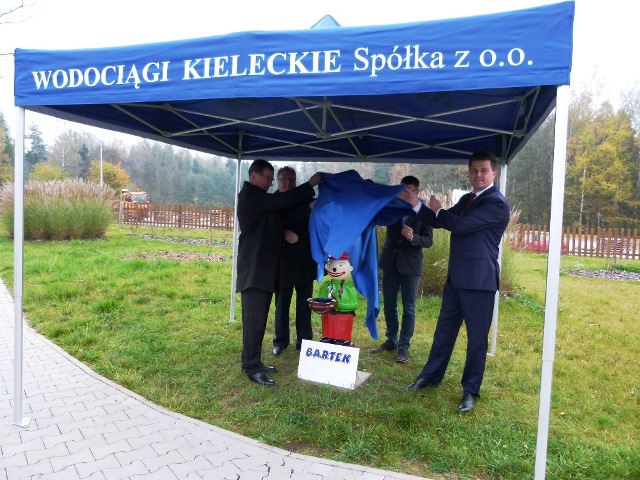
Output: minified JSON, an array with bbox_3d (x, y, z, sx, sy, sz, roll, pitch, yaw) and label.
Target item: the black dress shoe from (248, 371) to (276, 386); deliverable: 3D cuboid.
[{"bbox_3d":[-0.474,1.083,3.705,0.290,0.110,0.105,4,4,28],"label":"black dress shoe"}]

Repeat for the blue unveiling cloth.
[{"bbox_3d":[0.333,0.067,3.922,0.886,1.389,0.640,2,4,0],"label":"blue unveiling cloth"}]

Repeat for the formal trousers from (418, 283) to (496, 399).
[{"bbox_3d":[1.069,0.658,3.623,0.532,0.965,0.345,5,5,41],"label":"formal trousers"}]

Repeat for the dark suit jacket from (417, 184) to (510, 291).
[{"bbox_3d":[1.125,-0.025,3.519,0.522,0.798,0.502,-1,5,-44],"label":"dark suit jacket"}]

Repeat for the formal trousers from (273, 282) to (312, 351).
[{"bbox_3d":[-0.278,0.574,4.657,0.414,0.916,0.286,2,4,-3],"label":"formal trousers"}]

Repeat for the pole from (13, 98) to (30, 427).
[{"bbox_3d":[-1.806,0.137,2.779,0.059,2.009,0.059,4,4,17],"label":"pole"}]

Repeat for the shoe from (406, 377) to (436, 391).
[{"bbox_3d":[0.812,1.132,3.710,0.290,0.110,0.105,1,4,-22],"label":"shoe"}]

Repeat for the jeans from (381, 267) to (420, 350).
[{"bbox_3d":[0.826,0.584,4.626,0.414,0.955,0.295,3,4,17],"label":"jeans"}]

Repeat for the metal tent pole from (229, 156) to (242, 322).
[{"bbox_3d":[-0.984,-0.017,5.493,0.059,2.009,0.059,4,5,17],"label":"metal tent pole"}]

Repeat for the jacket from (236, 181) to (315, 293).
[{"bbox_3d":[-0.364,-0.021,3.810,0.601,0.916,0.492,3,4,6],"label":"jacket"}]

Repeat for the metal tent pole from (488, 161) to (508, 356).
[{"bbox_3d":[1.790,0.179,4.663,0.059,2.009,0.059,3,4,17],"label":"metal tent pole"}]

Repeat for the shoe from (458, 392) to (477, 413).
[{"bbox_3d":[1.095,1.163,3.391,0.105,0.110,0.290,5,4,32],"label":"shoe"}]

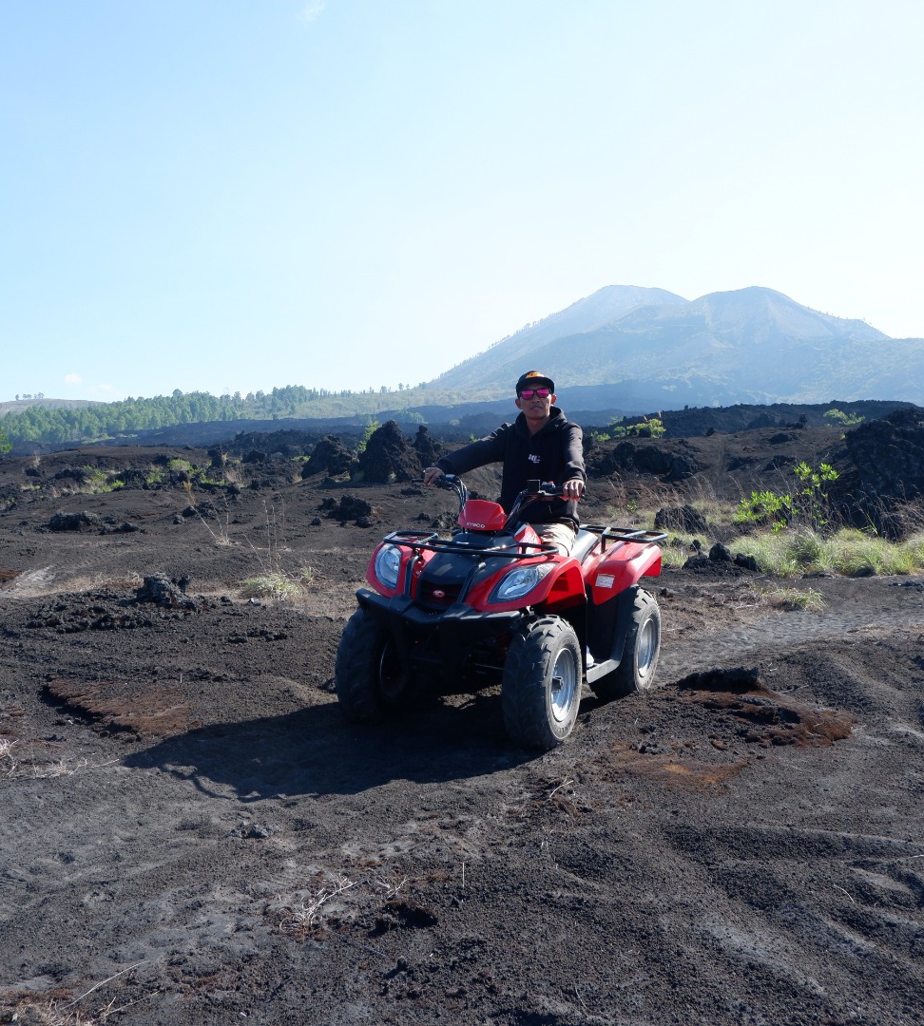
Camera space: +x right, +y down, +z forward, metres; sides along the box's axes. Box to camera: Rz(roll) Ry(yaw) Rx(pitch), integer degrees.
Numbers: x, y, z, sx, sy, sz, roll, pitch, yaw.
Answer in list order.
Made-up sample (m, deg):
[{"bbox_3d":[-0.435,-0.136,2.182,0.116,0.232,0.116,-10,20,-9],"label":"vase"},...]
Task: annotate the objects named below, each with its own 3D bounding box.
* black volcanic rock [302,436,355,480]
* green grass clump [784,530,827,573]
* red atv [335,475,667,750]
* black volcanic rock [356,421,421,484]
[{"bbox_3d":[-3.462,-1.419,25.500,1.320,1.140,1.150,1,3,0],"label":"black volcanic rock"},{"bbox_3d":[3.561,0.399,10.200,0.430,0.440,0.410,1,3,19],"label":"green grass clump"},{"bbox_3d":[0.235,0.360,4.460,0.970,1.070,1.770,3,3,24],"label":"red atv"},{"bbox_3d":[-1.813,-1.514,24.500,1.540,1.540,1.310,0,3,-4],"label":"black volcanic rock"}]

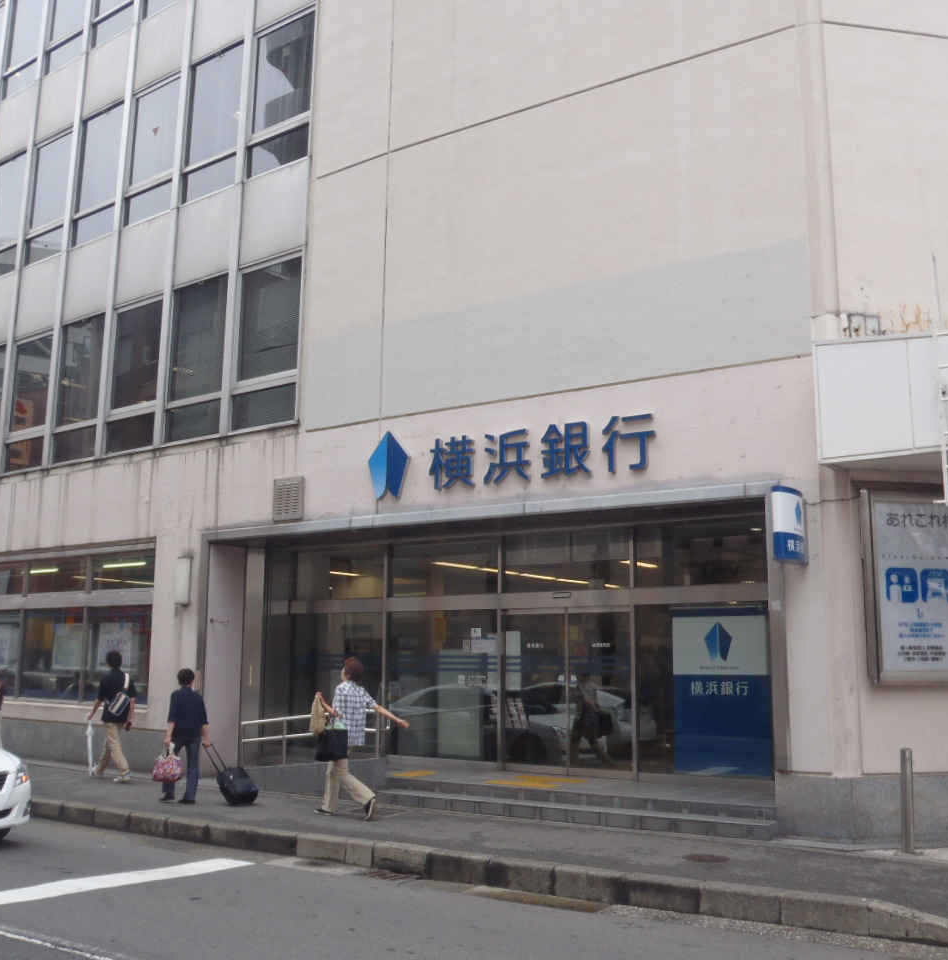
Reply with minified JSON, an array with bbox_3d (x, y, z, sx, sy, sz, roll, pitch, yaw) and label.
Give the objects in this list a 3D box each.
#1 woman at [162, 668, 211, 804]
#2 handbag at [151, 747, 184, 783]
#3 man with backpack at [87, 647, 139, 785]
[{"bbox_3d":[-3.256,2.885,11.750,0.380,1.490,0.500,-8,-14,39],"label":"woman"},{"bbox_3d":[-3.423,3.183,11.600,0.350,0.390,0.180,-7,-14,36],"label":"handbag"},{"bbox_3d":[-4.916,3.197,14.100,0.540,1.710,0.560,-8,-14,39],"label":"man with backpack"}]

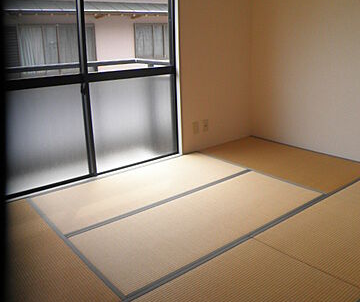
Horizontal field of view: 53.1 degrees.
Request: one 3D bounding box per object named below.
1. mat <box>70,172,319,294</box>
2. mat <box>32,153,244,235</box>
[{"bbox_3d":[0.188,0.466,2.544,1.740,0.040,0.768,-15,22,-35],"label":"mat"},{"bbox_3d":[-0.283,0.298,3.126,1.740,0.040,0.768,-15,22,-35],"label":"mat"}]

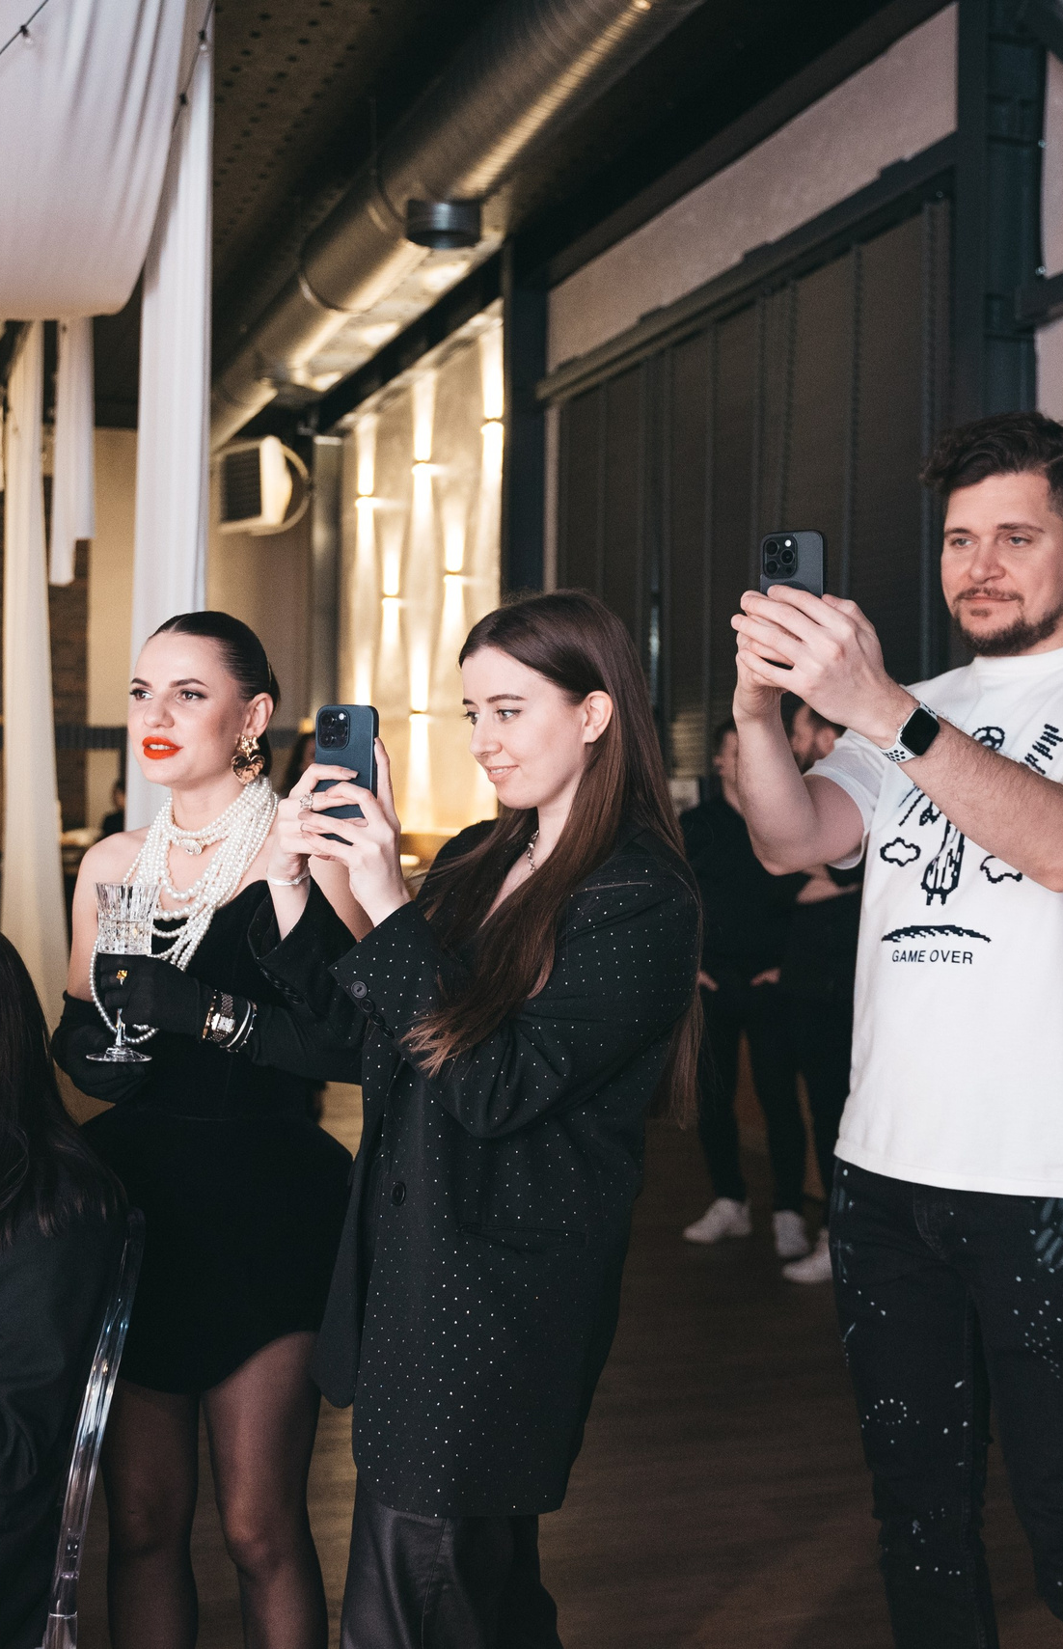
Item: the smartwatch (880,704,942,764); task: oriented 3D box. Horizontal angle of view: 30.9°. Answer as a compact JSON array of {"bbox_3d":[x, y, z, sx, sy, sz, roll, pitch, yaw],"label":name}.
[{"bbox_3d":[0.387,-0.091,1.950,0.040,0.065,0.058,38,-3,-14],"label":"smartwatch"}]

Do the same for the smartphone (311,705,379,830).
[{"bbox_3d":[-0.188,-0.047,1.960,0.075,0.150,0.011,1,0,31],"label":"smartphone"}]

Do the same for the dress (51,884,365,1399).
[{"bbox_3d":[-0.415,0.392,2.480,0.380,0.650,0.280,1,1,27],"label":"dress"}]

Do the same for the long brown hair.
[{"bbox_3d":[0.030,0.035,2.140,0.290,0.560,0.250,0,1,-37],"label":"long brown hair"}]

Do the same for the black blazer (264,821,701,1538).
[{"bbox_3d":[-0.053,0.373,2.090,0.490,0.750,0.450,1,0,-41],"label":"black blazer"}]

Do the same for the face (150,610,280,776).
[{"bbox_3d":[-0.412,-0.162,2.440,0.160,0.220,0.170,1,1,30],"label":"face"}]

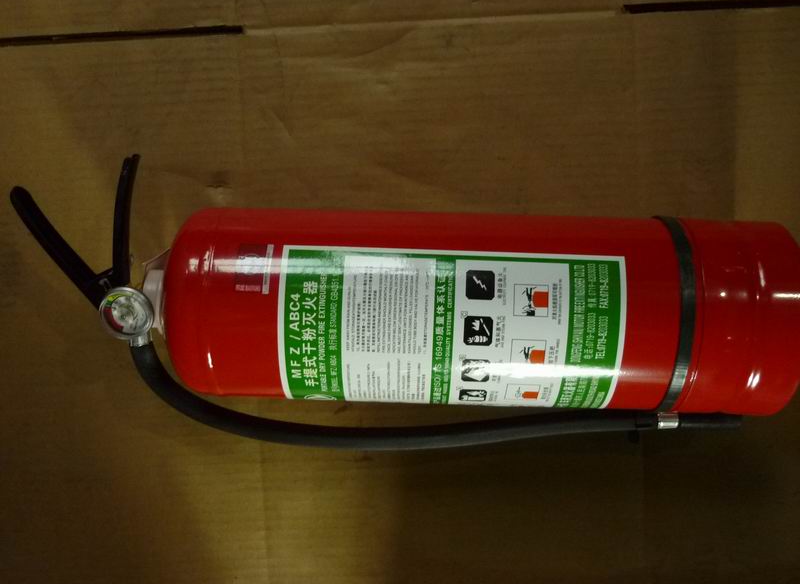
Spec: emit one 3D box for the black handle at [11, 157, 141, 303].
[{"bbox_3d":[-0.230,-0.043,0.537,0.088,0.022,0.107,2,90,3],"label":"black handle"}]

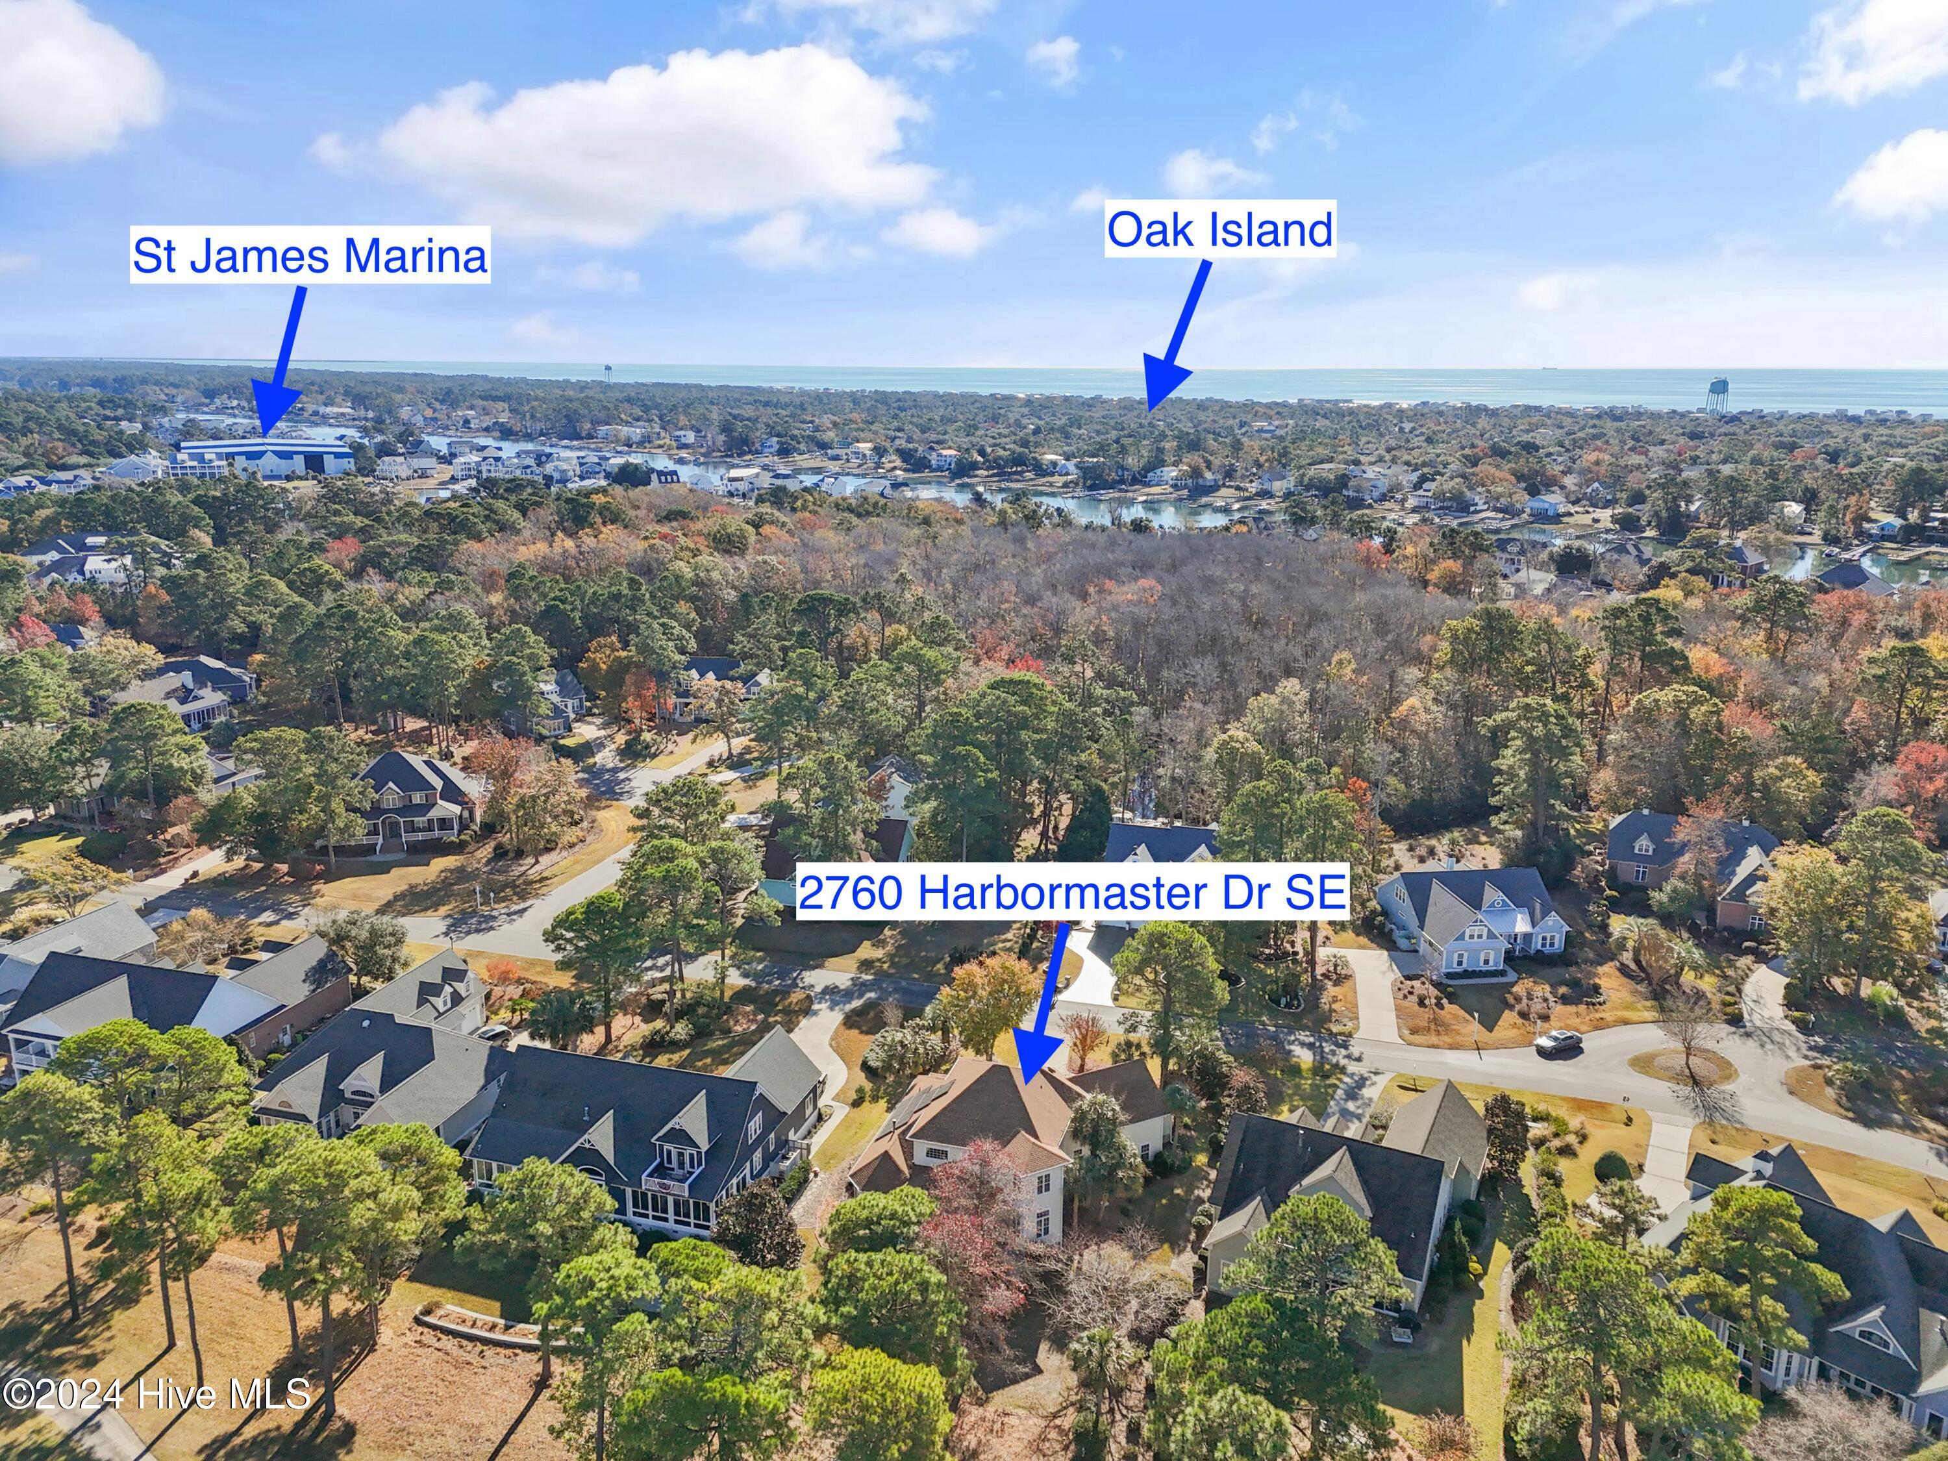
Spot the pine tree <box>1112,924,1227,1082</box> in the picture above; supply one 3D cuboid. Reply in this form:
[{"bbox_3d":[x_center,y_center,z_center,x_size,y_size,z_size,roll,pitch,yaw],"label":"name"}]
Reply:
[{"bbox_3d":[17.850,24.920,123.620,10.000,16.920,10.000,0,15,0],"label":"pine tree"}]

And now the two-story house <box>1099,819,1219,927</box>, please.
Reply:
[{"bbox_3d":[21.980,15.890,152.930,14.100,8.700,14.800,4,16,13],"label":"two-story house"}]

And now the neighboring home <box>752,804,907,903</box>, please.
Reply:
[{"bbox_3d":[-15.460,14.620,157.690,15.700,8.200,14.500,4,16,12],"label":"neighboring home"}]

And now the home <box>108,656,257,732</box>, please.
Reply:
[{"bbox_3d":[-149.960,-7.590,253.730,21.000,9.000,23.000,4,16,12],"label":"home"}]

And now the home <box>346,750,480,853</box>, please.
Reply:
[{"bbox_3d":[-80.250,8.220,194.280,19.000,10.700,19.500,-3,16,-12],"label":"home"}]

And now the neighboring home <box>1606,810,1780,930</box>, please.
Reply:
[{"bbox_3d":[92.000,16.510,171.060,22.000,9.000,22.000,6,16,18],"label":"neighboring home"}]

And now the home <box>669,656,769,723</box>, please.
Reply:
[{"bbox_3d":[-48.450,-8.390,258.000,20.500,9.500,19.000,2,15,5],"label":"home"}]

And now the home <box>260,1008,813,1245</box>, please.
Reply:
[{"bbox_3d":[-38.340,30.060,118.580,44.000,9.000,22.500,5,16,15],"label":"home"}]

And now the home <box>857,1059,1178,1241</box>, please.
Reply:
[{"bbox_3d":[3.400,28.950,101.890,21.000,10.300,19.100,4,16,14],"label":"home"}]

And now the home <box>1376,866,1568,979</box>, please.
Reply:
[{"bbox_3d":[58.080,20.070,157.270,19.500,9.000,18.000,-1,15,-4],"label":"home"}]

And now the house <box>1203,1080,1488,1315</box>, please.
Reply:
[{"bbox_3d":[29.380,34.020,105.250,17.300,9.200,24.300,8,17,27],"label":"house"}]

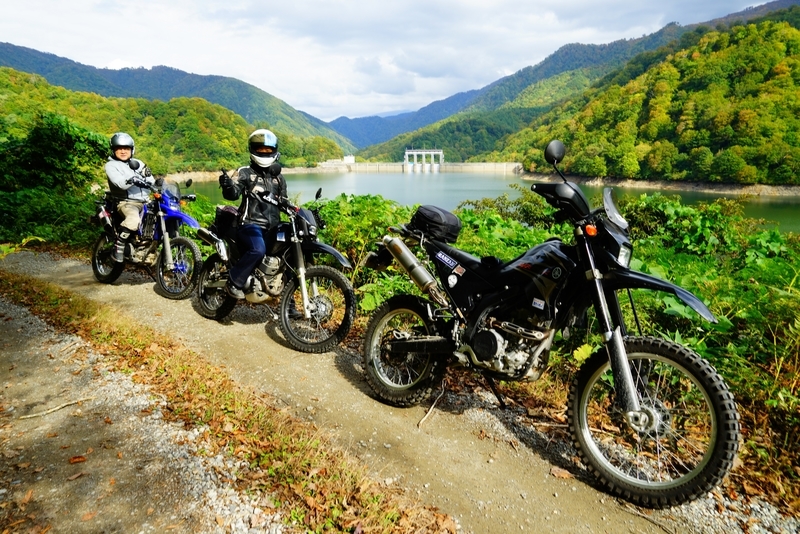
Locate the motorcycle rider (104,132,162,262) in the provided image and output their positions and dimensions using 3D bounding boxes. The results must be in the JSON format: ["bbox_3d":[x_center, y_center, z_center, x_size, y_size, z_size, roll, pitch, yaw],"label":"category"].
[{"bbox_3d":[-3.186,-0.800,6.307,0.700,1.540,0.620,10,15,42],"label":"motorcycle rider"}]

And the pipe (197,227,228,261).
[{"bbox_3d":[-1.707,-0.190,4.817,0.540,0.160,0.120,38,32,31],"label":"pipe"}]

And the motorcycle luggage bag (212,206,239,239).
[{"bbox_3d":[-1.548,-0.404,4.943,0.290,0.300,0.280,9,6,38],"label":"motorcycle luggage bag"}]

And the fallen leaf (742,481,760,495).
[{"bbox_3d":[1.546,0.970,2.346,0.055,0.020,0.090,-2,12,-11],"label":"fallen leaf"}]

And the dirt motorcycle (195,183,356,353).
[{"bbox_3d":[-1.171,-0.094,4.643,2.150,1.380,0.820,9,6,38],"label":"dirt motorcycle"}]

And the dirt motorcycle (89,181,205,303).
[{"bbox_3d":[-3.064,-0.422,6.318,2.180,1.400,0.820,8,6,32],"label":"dirt motorcycle"}]

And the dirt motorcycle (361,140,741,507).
[{"bbox_3d":[0.562,0.183,2.812,2.180,1.460,0.840,10,2,42],"label":"dirt motorcycle"}]

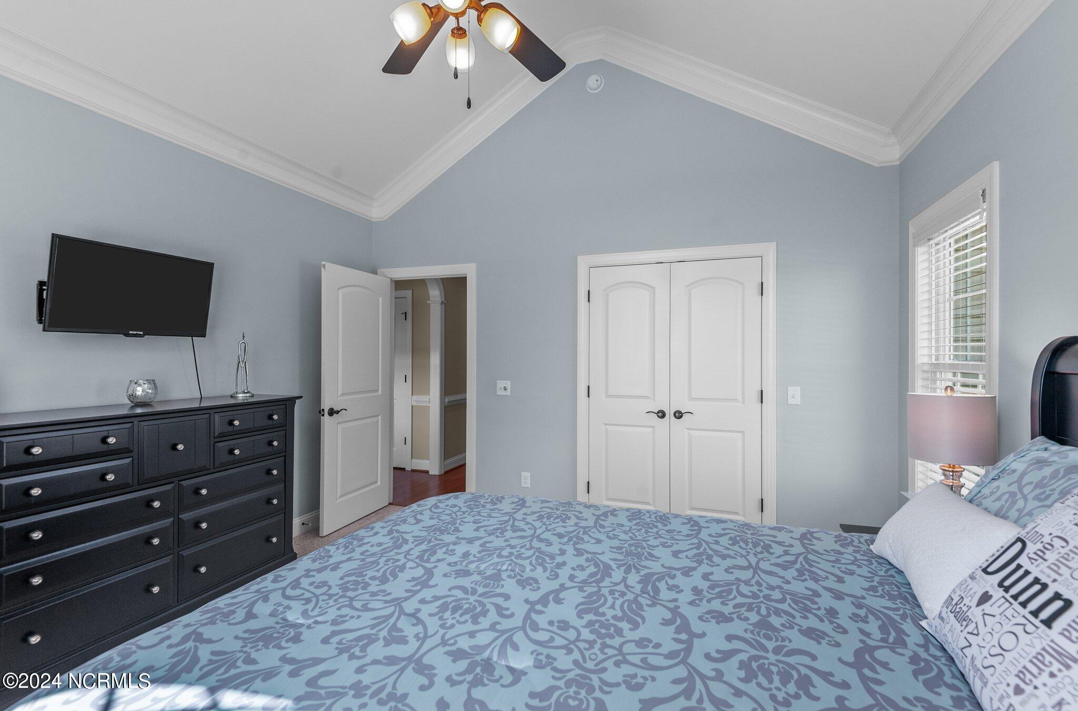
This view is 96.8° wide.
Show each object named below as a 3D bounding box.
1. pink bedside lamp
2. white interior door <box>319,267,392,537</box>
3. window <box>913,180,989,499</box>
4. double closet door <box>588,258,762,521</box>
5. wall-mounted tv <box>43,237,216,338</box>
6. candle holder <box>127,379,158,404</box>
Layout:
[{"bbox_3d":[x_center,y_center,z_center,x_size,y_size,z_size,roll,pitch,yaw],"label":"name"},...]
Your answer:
[{"bbox_3d":[1.616,0.450,1.882,0.266,0.663,0.266,0,0,20],"label":"pink bedside lamp"},{"bbox_3d":[-1.491,0.333,3.950,0.045,2.032,0.758,0,0,21],"label":"white interior door"},{"bbox_3d":[2.035,0.046,2.366,0.090,1.480,0.820,0,0,20],"label":"window"},{"bbox_3d":[0.966,0.340,3.523,1.213,2.032,0.050,0,0,20],"label":"double closet door"},{"bbox_3d":[-2.079,-0.324,2.474,0.070,0.440,0.732,9,3,18],"label":"wall-mounted tv"},{"bbox_3d":[-2.135,0.195,2.575,0.127,0.128,0.127,0,0,20],"label":"candle holder"}]

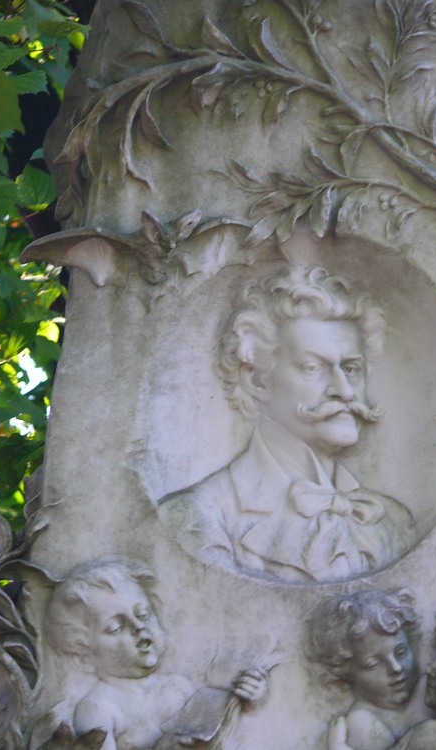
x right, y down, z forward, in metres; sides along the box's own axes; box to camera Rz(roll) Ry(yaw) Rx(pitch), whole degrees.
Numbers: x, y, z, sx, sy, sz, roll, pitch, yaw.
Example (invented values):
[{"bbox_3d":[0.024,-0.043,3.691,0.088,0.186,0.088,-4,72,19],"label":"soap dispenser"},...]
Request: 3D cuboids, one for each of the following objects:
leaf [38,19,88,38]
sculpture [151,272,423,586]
[{"bbox_3d":[-0.245,-0.545,7.700,0.079,0.025,0.040,0,-10,0],"label":"leaf"},{"bbox_3d":[0.106,0.075,7.600,0.382,0.477,0.140,2,-10,-10],"label":"sculpture"}]

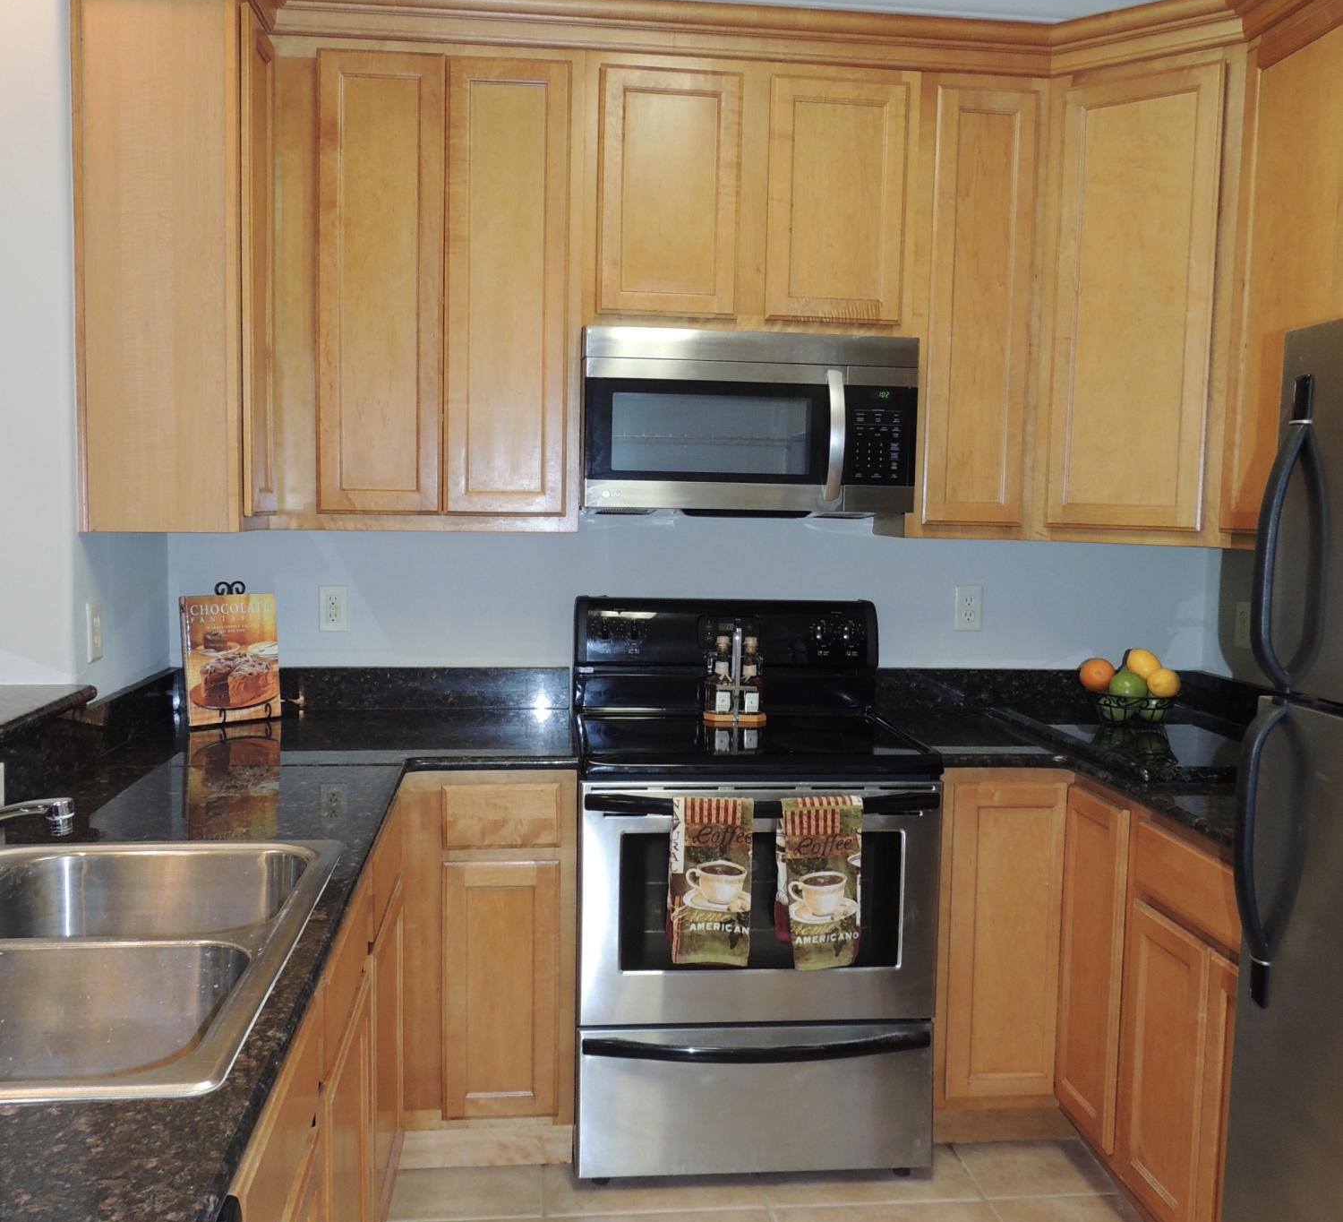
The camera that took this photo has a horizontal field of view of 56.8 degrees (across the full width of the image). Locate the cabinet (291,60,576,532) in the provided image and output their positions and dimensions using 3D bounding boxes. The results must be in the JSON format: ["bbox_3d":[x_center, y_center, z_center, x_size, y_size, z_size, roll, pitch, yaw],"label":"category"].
[{"bbox_3d":[-0.542,-0.721,2.914,0.651,1.068,0.323,0,4,-6],"label":"cabinet"}]

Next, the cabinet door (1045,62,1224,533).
[{"bbox_3d":[1.045,-0.688,2.803,0.340,1.002,0.025,5,6,37],"label":"cabinet door"}]

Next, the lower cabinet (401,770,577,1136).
[{"bbox_3d":[-0.409,0.696,2.901,0.370,0.785,0.625,1,5,-6],"label":"lower cabinet"}]

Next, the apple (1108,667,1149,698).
[{"bbox_3d":[1.064,0.175,2.896,0.088,0.085,0.088,0,4,-6],"label":"apple"}]

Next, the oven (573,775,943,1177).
[{"bbox_3d":[0.159,0.743,2.890,0.757,0.860,0.660,1,5,-6],"label":"oven"}]

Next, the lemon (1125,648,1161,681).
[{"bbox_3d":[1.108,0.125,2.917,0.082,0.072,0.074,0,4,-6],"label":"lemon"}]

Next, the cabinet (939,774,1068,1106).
[{"bbox_3d":[0.720,0.717,2.691,0.254,0.702,0.026,0,4,-6],"label":"cabinet"}]

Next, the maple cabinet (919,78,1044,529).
[{"bbox_3d":[0.720,-0.703,2.905,0.238,1.002,0.025,1,5,-6],"label":"maple cabinet"}]

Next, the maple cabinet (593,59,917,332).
[{"bbox_3d":[0.168,-0.939,2.978,0.755,0.595,0.330,1,5,-6],"label":"maple cabinet"}]

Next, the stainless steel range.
[{"bbox_3d":[0.161,0.588,2.888,0.760,1.190,0.690,1,5,-6],"label":"stainless steel range"}]

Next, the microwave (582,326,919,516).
[{"bbox_3d":[0.164,-0.433,2.970,0.758,0.408,0.400,0,4,-6],"label":"microwave"}]

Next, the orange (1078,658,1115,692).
[{"bbox_3d":[0.993,0.150,2.904,0.084,0.083,0.084,1,5,-6],"label":"orange"}]

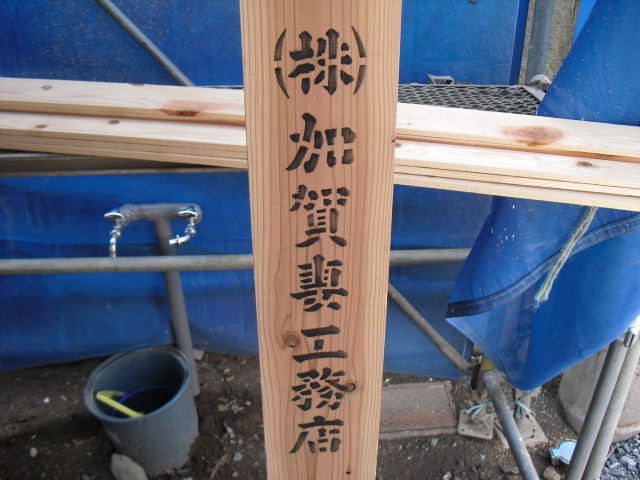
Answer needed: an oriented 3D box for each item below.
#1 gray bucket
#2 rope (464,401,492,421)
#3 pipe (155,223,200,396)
[{"bbox_3d":[-0.535,0.541,2.085,0.318,0.270,0.318,-5,31,3],"label":"gray bucket"},{"bbox_3d":[0.525,0.565,2.204,0.090,0.045,0.055,-1,29,1],"label":"rope"},{"bbox_3d":[-0.462,0.241,2.188,0.043,0.700,0.043,-2,29,1],"label":"pipe"}]

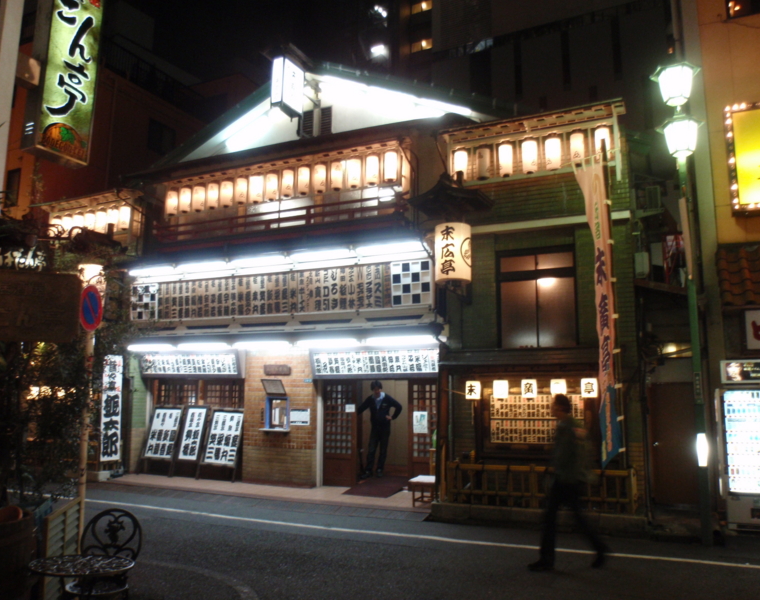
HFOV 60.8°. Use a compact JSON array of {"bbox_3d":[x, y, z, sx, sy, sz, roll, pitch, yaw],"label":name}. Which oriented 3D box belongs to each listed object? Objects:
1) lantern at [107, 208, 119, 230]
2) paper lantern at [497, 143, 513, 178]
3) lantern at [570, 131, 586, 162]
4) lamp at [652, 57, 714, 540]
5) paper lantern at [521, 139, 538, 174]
[{"bbox_3d":[-5.391,-1.626,13.066,0.215,0.500,0.215,-4,-8,25],"label":"lantern"},{"bbox_3d":[1.891,-2.131,9.827,0.243,0.516,0.243,-4,-9,25],"label":"paper lantern"},{"bbox_3d":[2.838,-2.182,9.302,0.215,0.500,0.215,-4,-8,25],"label":"lantern"},{"bbox_3d":[3.536,-0.093,7.361,0.560,5.540,0.560,-4,-8,25],"label":"lamp"},{"bbox_3d":[2.221,-2.133,9.583,0.215,0.500,0.215,-4,-8,25],"label":"paper lantern"}]

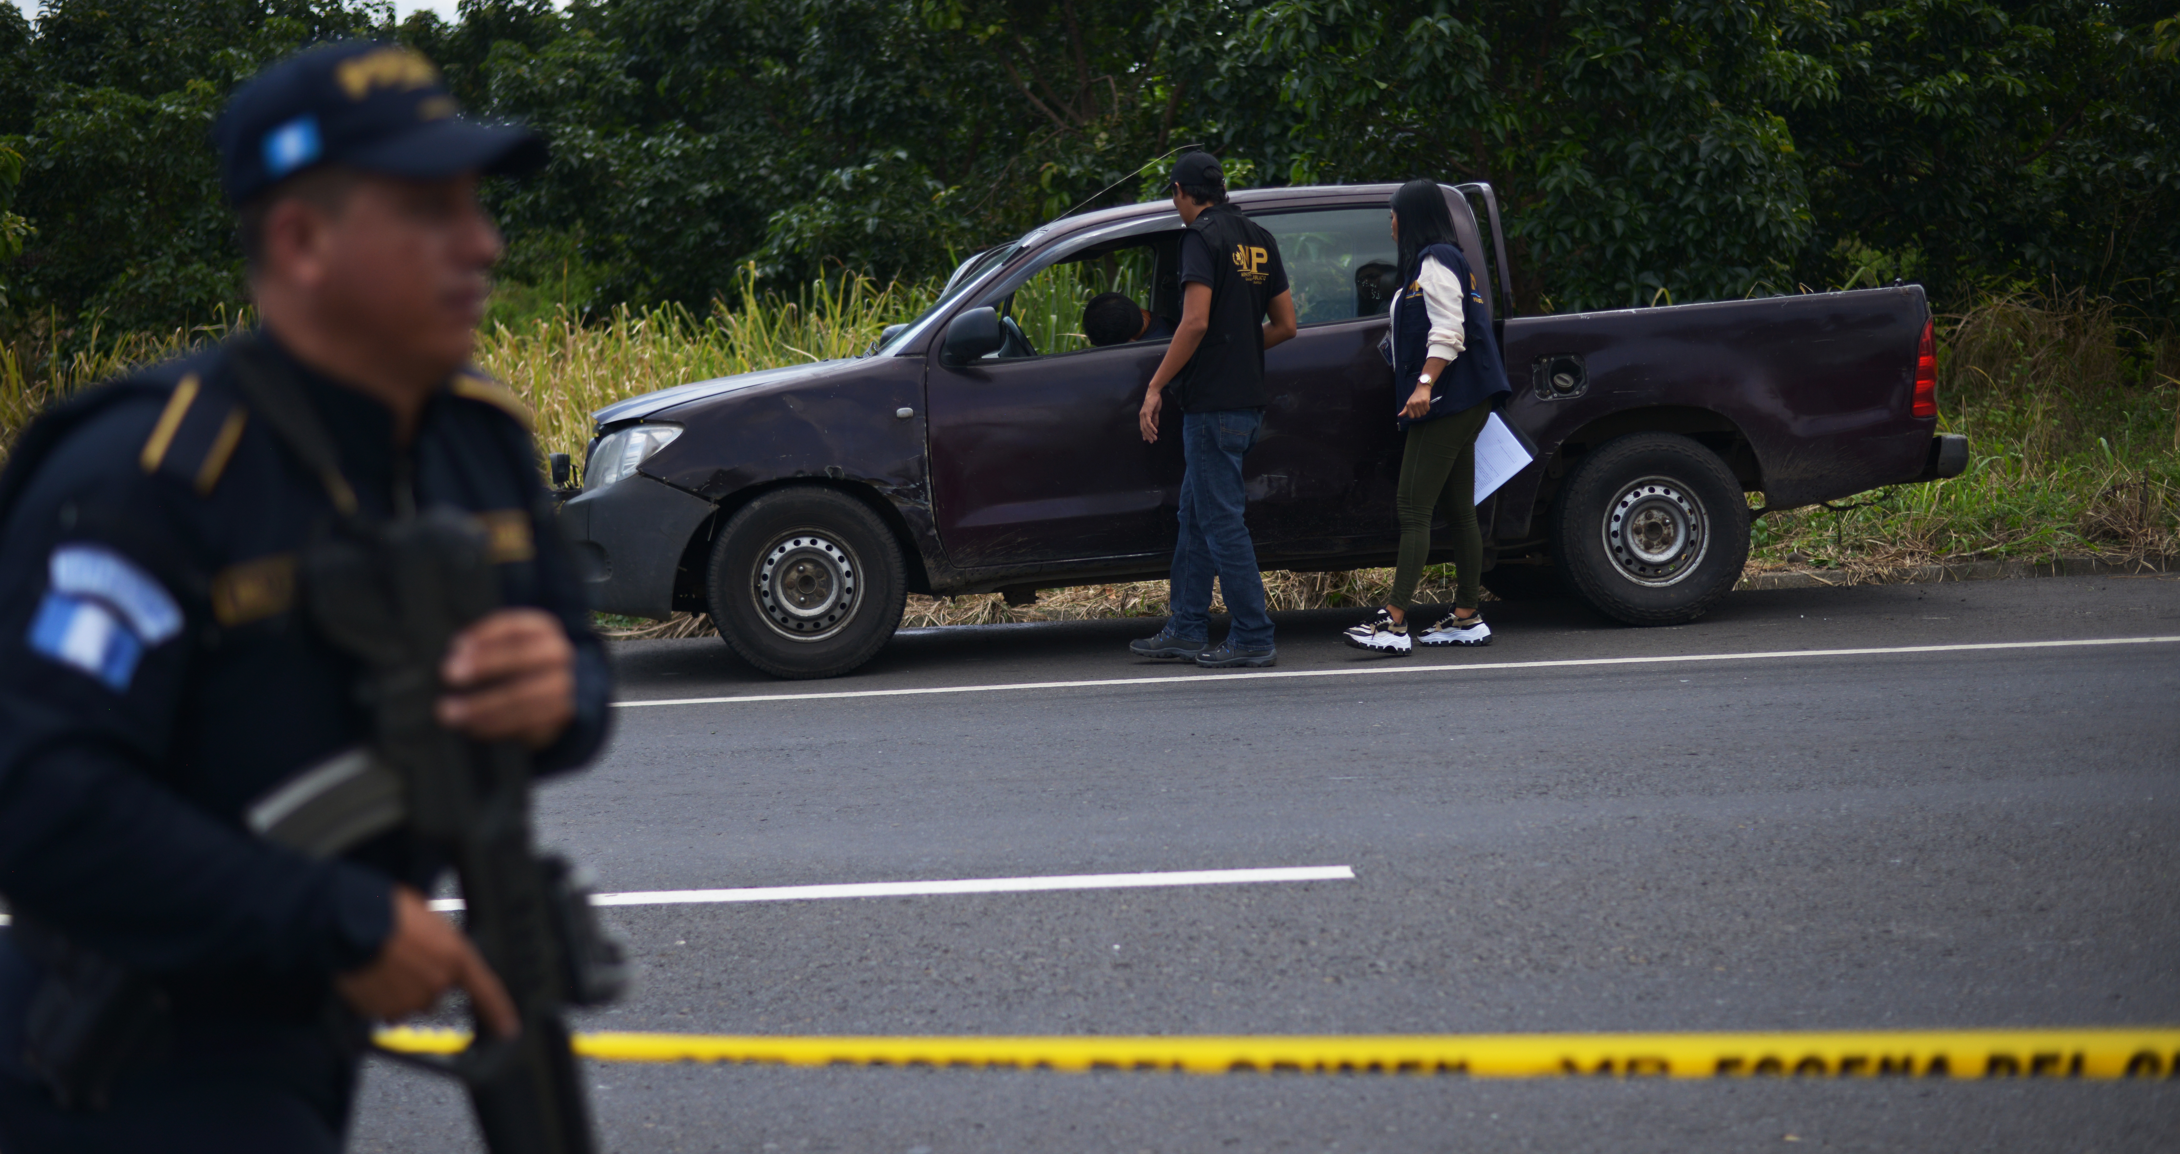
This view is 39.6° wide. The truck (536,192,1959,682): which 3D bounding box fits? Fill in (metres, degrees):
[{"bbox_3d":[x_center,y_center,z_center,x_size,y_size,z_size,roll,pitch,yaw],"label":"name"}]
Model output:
[{"bbox_3d":[0.576,-0.637,11.676,5.215,1.700,1.800,-4,4,-7],"label":"truck"}]

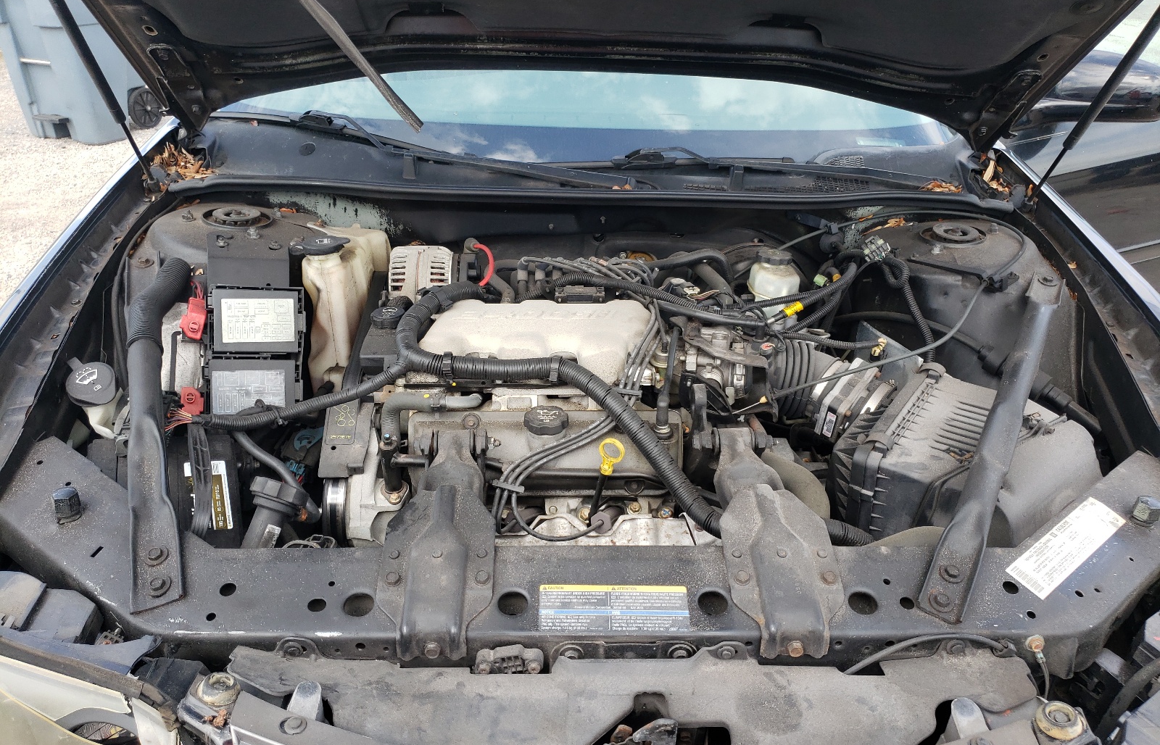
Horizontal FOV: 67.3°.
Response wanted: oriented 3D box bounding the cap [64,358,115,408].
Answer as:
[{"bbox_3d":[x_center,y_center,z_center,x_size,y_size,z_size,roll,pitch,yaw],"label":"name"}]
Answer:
[{"bbox_3d":[-0.655,0.016,1.164,0.076,0.024,0.066,35,48,22],"label":"cap"}]

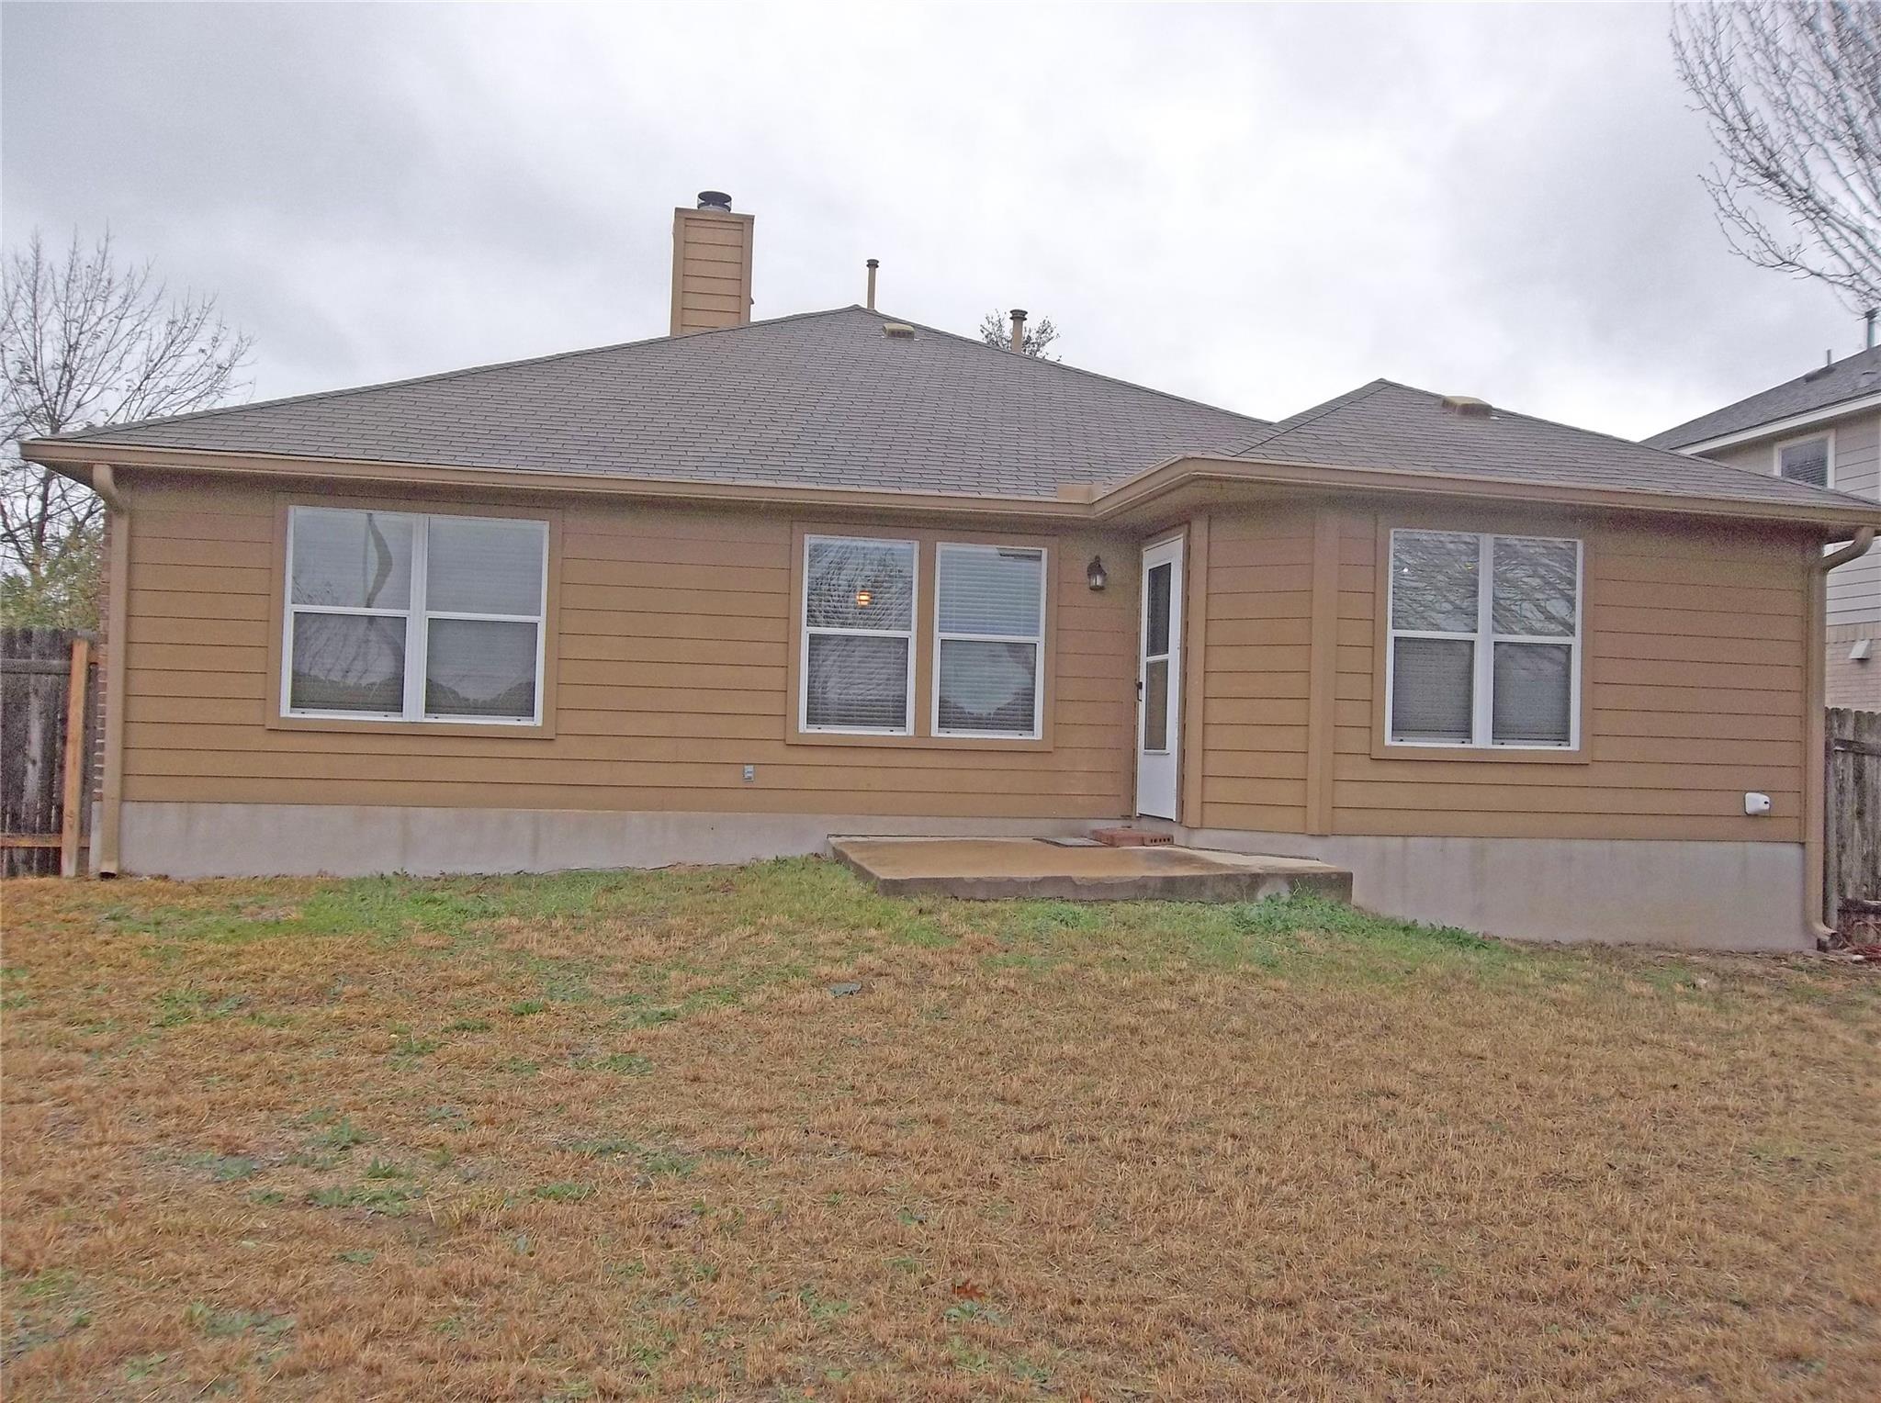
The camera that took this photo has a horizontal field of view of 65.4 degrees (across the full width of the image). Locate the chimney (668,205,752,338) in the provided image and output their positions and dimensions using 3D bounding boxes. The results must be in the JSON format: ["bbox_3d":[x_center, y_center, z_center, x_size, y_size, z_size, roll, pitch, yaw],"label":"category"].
[{"bbox_3d":[-2.569,-4.552,16.368,0.860,1.592,0.824,2,-2,-12],"label":"chimney"}]

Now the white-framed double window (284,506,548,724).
[{"bbox_3d":[-3.738,-0.600,10.472,1.771,1.484,0.091,2,-2,-12],"label":"white-framed double window"}]

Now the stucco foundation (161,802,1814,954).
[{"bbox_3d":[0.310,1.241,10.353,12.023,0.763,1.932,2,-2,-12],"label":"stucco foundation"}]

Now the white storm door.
[{"bbox_3d":[1.660,-0.156,11.073,0.064,2.090,0.860,2,-2,-12],"label":"white storm door"}]

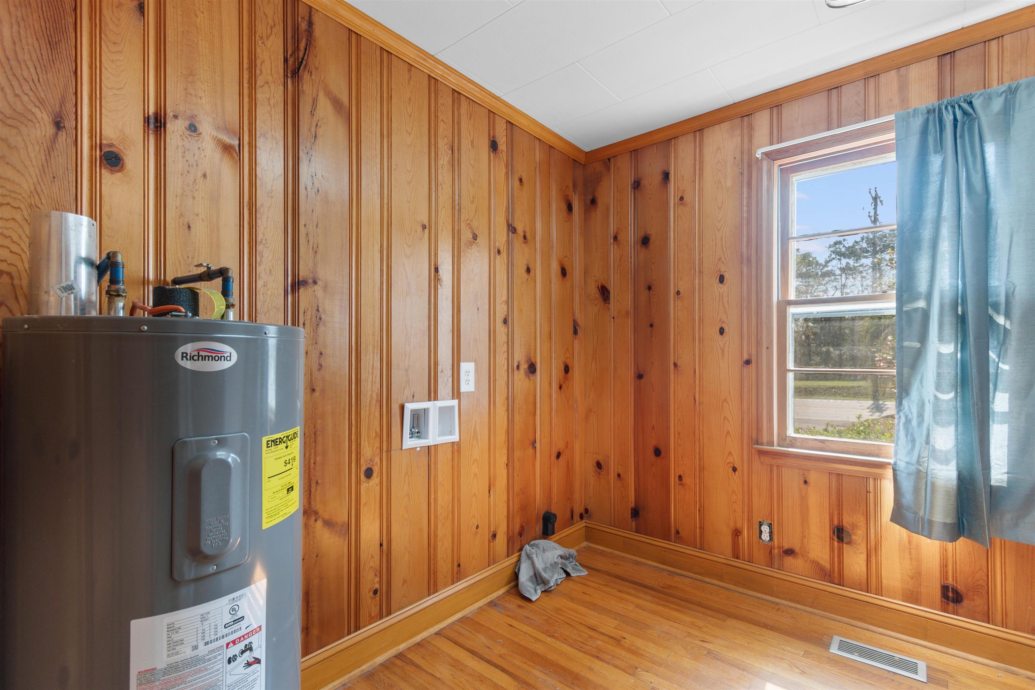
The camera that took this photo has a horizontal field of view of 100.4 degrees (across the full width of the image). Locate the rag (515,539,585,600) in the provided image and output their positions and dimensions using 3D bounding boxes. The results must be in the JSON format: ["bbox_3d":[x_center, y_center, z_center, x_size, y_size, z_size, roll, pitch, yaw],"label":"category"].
[{"bbox_3d":[0.160,1.150,2.245,0.215,0.165,0.370,-1,-1,42],"label":"rag"}]

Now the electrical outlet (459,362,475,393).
[{"bbox_3d":[-0.225,0.146,1.955,0.008,0.130,0.085,-1,-1,42],"label":"electrical outlet"}]

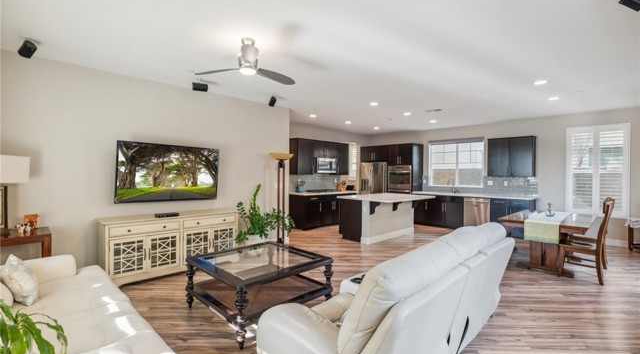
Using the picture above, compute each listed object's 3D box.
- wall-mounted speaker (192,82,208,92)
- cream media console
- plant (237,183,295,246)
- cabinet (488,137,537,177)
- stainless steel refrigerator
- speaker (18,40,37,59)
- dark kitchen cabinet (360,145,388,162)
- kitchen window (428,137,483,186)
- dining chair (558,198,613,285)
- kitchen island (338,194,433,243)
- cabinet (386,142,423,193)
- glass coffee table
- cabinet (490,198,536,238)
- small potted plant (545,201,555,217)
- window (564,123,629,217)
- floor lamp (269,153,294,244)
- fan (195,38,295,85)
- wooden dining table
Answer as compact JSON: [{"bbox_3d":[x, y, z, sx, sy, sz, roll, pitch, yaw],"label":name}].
[{"bbox_3d":[-1.715,-1.282,4.071,0.210,0.115,0.125,0,13,-43],"label":"wall-mounted speaker"},{"bbox_3d":[-2.042,0.937,4.029,1.720,0.775,0.500,0,1,-43],"label":"cream media console"},{"bbox_3d":[-1.002,0.727,4.954,0.900,1.200,0.870,0,1,-44],"label":"plant"},{"bbox_3d":[4.563,-0.459,6.797,0.330,0.920,0.905,0,1,-44],"label":"cabinet"},{"bbox_3d":[1.953,0.429,9.497,0.820,1.780,0.910,0,1,-43],"label":"stainless steel refrigerator"},{"bbox_3d":[-2.974,-1.299,2.896,0.090,0.140,0.090,39,4,4],"label":"speaker"},{"bbox_3d":[1.956,-0.724,9.305,0.630,0.495,1.000,0,1,-44],"label":"dark kitchen cabinet"},{"bbox_3d":[3.832,-0.387,8.103,0.120,1.310,1.520,0,1,-43],"label":"kitchen window"},{"bbox_3d":[3.612,0.845,3.876,0.480,1.050,0.530,0,1,-44],"label":"dining chair"},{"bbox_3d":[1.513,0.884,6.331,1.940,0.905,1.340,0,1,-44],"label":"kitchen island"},{"bbox_3d":[2.585,0.183,8.647,0.630,2.290,0.840,0,1,-44],"label":"cabinet"},{"bbox_3d":[-0.627,1.101,2.946,1.070,0.510,1.080,2,1,43],"label":"glass coffee table"},{"bbox_3d":[4.613,0.951,6.807,0.630,0.880,0.780,0,1,-43],"label":"cabinet"},{"bbox_3d":[3.870,0.528,4.776,0.155,0.250,0.155,0,1,-43],"label":"small potted plant"},{"bbox_3d":[5.673,-0.118,5.846,0.100,1.860,0.950,0,1,-44],"label":"window"},{"bbox_3d":[-0.708,0.453,5.205,0.460,1.750,0.460,1,1,0],"label":"floor lamp"},{"bbox_3d":[-0.635,-1.219,2.980,1.020,0.355,1.130,0,1,-44],"label":"fan"},{"bbox_3d":[3.563,0.996,4.419,1.560,0.740,0.980,0,1,-44],"label":"wooden dining table"}]

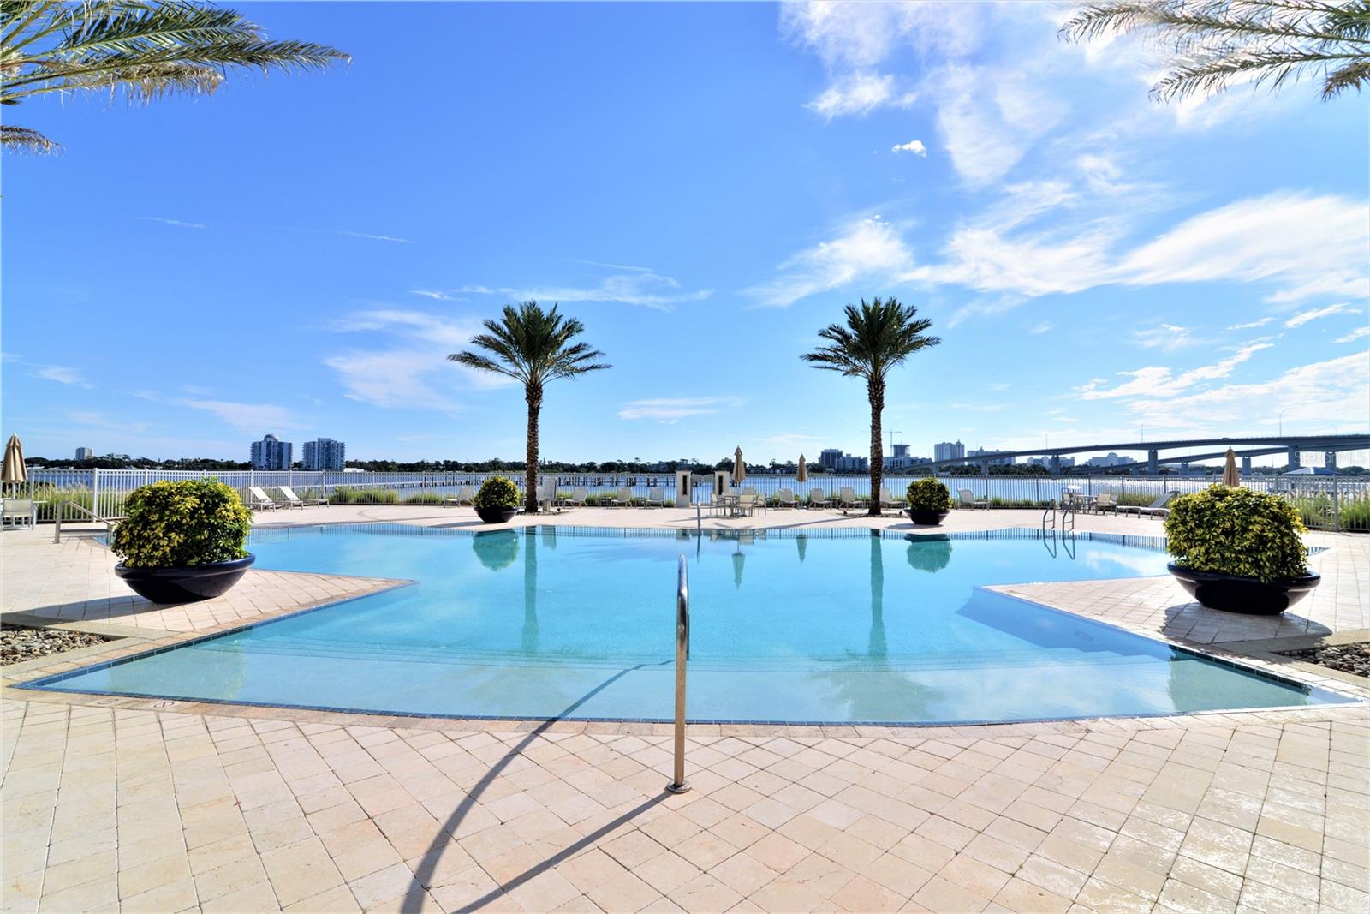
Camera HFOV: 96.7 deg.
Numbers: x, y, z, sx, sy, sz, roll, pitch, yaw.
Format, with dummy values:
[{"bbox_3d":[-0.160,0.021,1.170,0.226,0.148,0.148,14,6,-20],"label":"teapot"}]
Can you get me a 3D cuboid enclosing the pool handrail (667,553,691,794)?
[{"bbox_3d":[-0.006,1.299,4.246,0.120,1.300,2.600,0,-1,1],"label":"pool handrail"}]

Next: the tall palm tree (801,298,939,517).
[{"bbox_3d":[6.904,-1.841,22.333,5.200,7.899,5.200,0,-1,0],"label":"tall palm tree"}]

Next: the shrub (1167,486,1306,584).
[{"bbox_3d":[6.527,0.860,7.246,1.270,1.000,1.270,0,-1,0],"label":"shrub"}]

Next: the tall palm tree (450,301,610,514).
[{"bbox_3d":[-5.801,-1.881,22.932,5.900,7.899,5.700,0,-1,0],"label":"tall palm tree"}]

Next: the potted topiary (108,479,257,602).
[{"bbox_3d":[-6.134,1.029,7.542,1.360,1.430,1.360,0,-1,0],"label":"potted topiary"}]

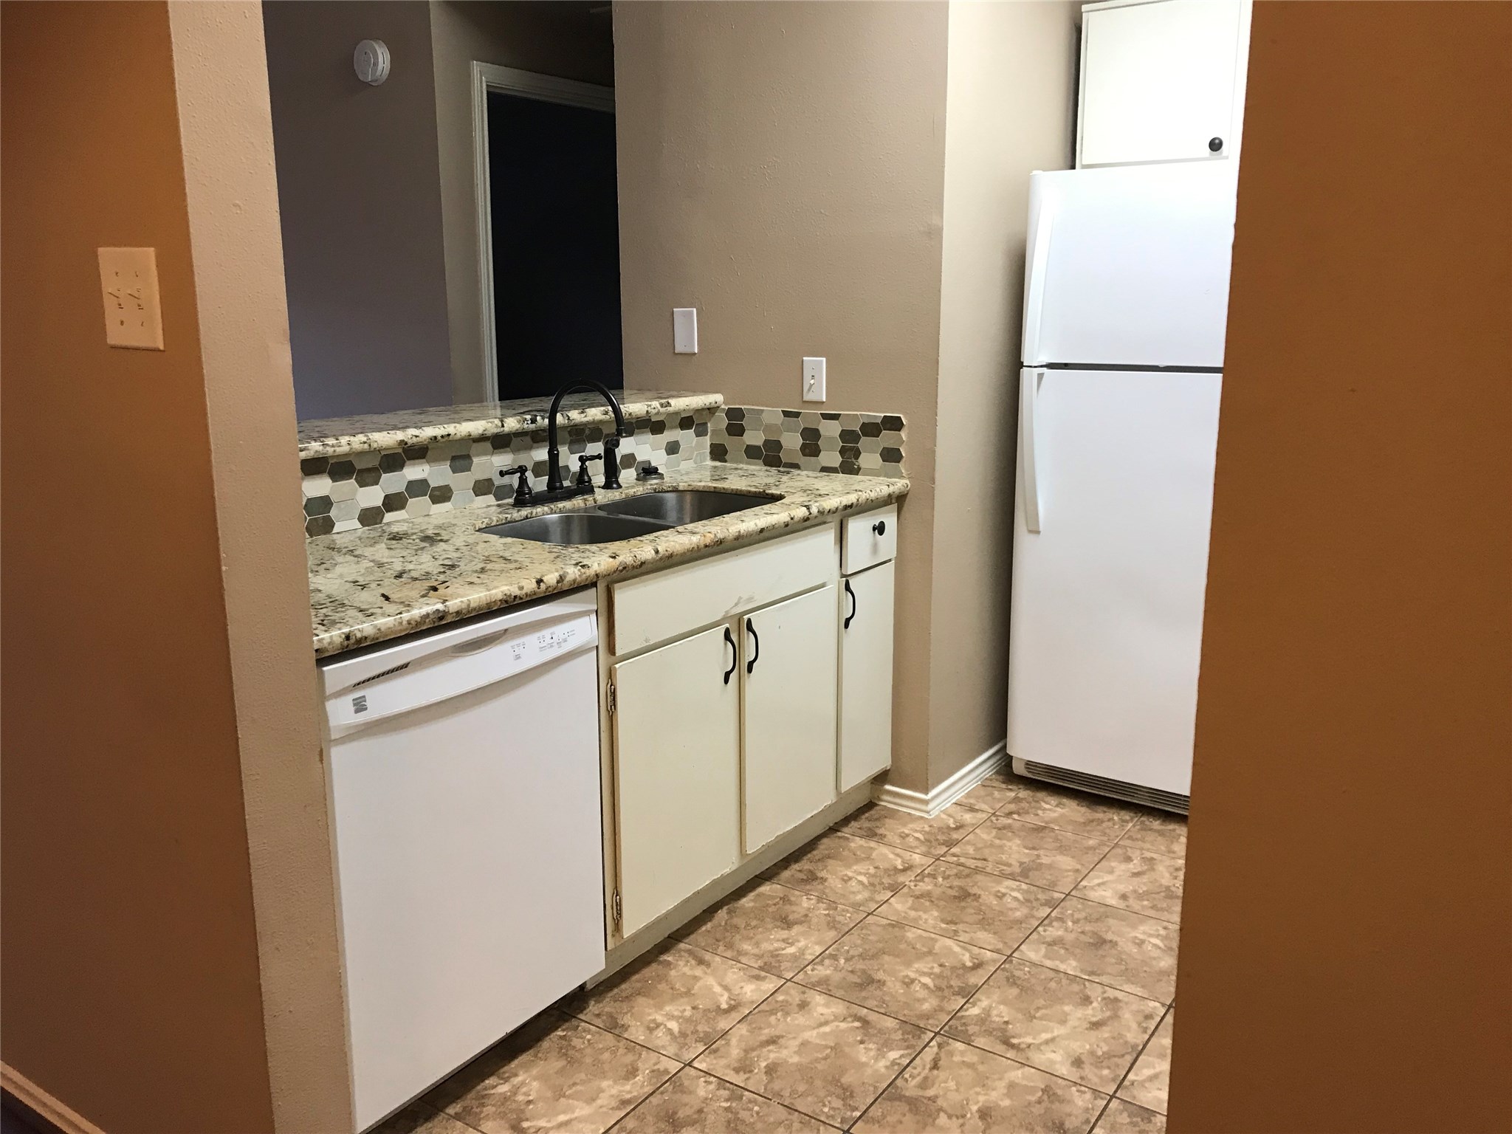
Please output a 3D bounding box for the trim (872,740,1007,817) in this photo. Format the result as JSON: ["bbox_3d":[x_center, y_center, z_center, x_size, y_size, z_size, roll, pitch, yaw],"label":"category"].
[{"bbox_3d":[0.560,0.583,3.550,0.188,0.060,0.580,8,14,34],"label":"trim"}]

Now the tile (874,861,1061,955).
[{"bbox_3d":[0.497,0.776,2.797,0.334,0.010,0.334,8,14,34],"label":"tile"}]

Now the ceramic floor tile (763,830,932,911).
[{"bbox_3d":[0.217,0.738,2.985,0.334,0.010,0.334,8,14,34],"label":"ceramic floor tile"}]

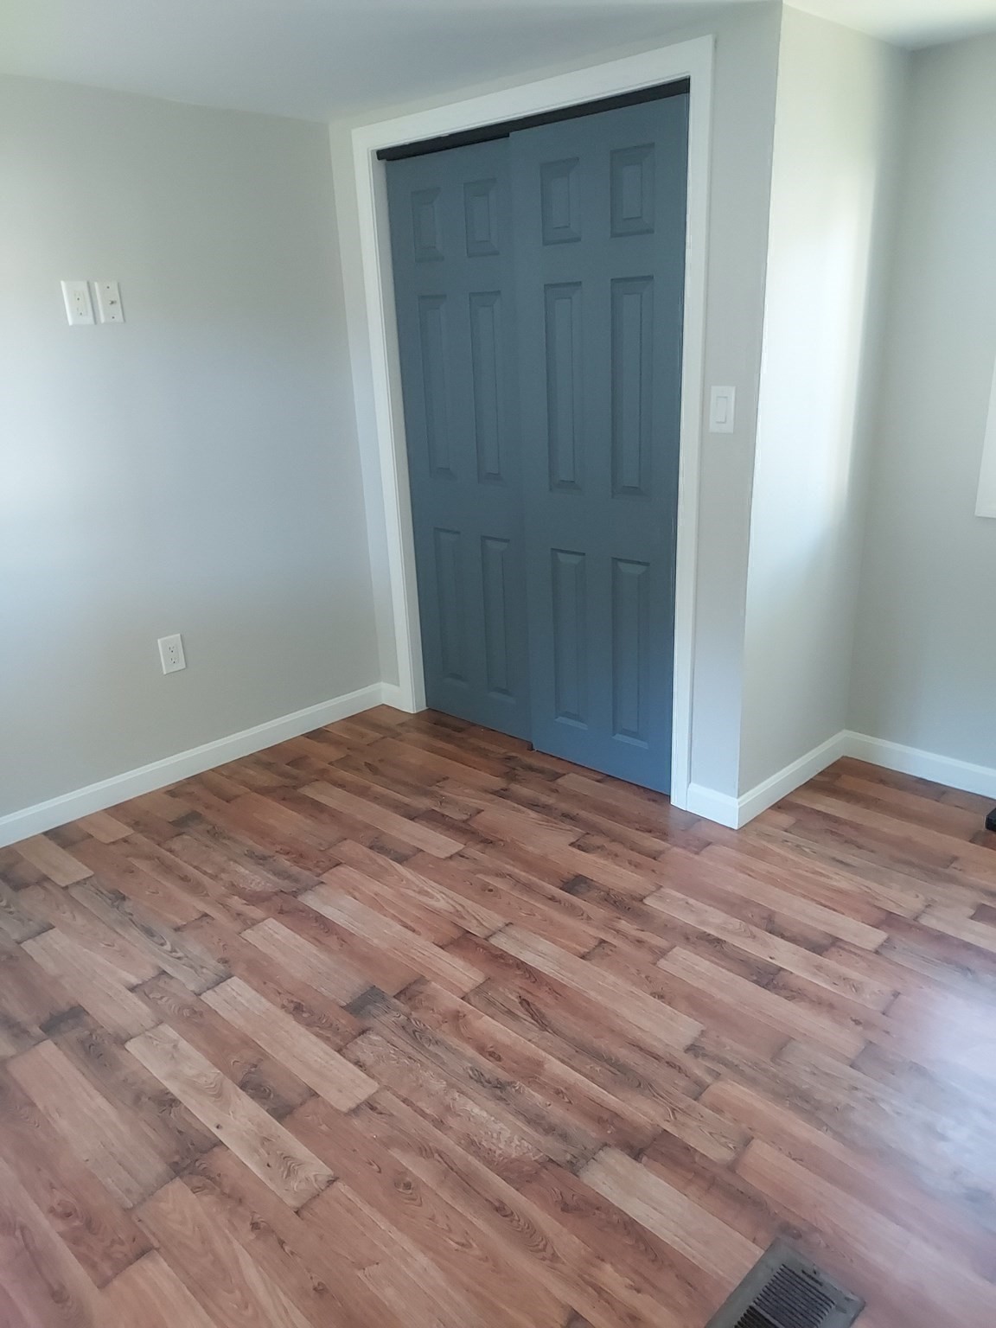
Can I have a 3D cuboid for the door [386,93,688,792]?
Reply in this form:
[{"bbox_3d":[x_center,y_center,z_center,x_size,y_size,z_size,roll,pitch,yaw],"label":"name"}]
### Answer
[{"bbox_3d":[0.114,-0.633,3.052,1.210,1.985,0.080,15,27,40],"label":"door"}]

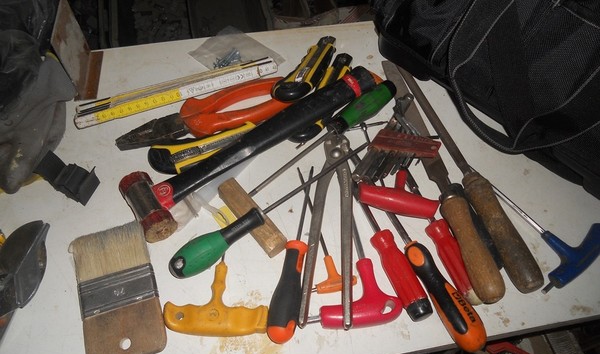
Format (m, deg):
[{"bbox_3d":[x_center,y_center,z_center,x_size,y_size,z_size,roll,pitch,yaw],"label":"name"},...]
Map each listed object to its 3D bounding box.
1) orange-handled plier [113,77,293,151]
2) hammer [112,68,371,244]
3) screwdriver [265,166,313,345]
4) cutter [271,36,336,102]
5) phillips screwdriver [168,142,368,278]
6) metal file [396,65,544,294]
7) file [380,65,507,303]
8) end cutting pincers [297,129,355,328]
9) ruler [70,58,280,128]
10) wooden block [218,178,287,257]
[{"bbox_3d":[-0.104,-0.068,0.530,0.209,0.022,0.056,-21,59,-13],"label":"orange-handled plier"},{"bbox_3d":[-0.042,-0.036,0.493,0.295,0.036,0.075,-30,62,-15],"label":"hammer"},{"bbox_3d":[-0.002,0.064,0.446,0.028,0.028,0.182,8,54,4],"label":"screwdriver"},{"bbox_3d":[0.015,-0.134,0.560,0.042,0.027,0.138,17,44,10],"label":"cutter"},{"bbox_3d":[-0.023,0.023,0.456,0.226,0.034,0.034,-32,62,-15],"label":"phillips screwdriver"},{"bbox_3d":[0.169,-0.022,0.508,0.030,0.030,0.308,-13,56,-10],"label":"metal file"},{"bbox_3d":[0.139,-0.022,0.504,0.032,0.030,0.320,-9,54,-7],"label":"file"},{"bbox_3d":[0.031,0.040,0.453,0.054,0.022,0.212,5,53,2],"label":"end cutting pincers"},{"bbox_3d":[-0.142,-0.101,0.557,0.240,0.017,0.020,-17,58,-12],"label":"ruler"},{"bbox_3d":[-0.048,0.040,0.465,0.019,0.015,0.088,-33,63,-21],"label":"wooden block"}]

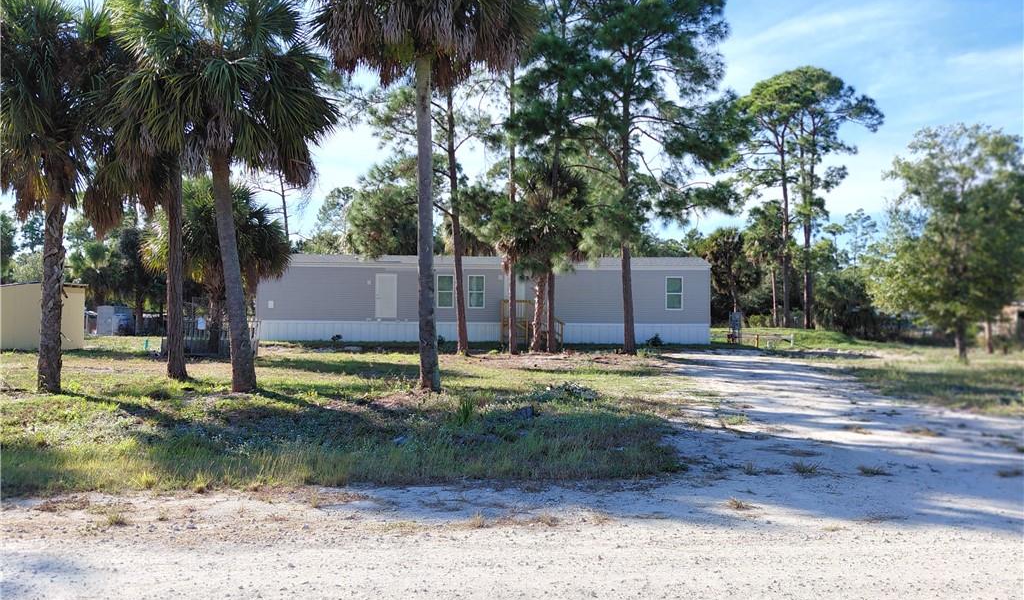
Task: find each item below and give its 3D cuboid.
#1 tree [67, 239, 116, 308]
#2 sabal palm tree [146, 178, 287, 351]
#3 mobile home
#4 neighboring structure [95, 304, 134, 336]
[{"bbox_3d":[-24.451,-0.843,43.000,2.900,5.400,2.900,0,0,0],"label":"tree"},{"bbox_3d":[-10.144,-1.180,25.300,4.900,6.100,4.800,0,0,0],"label":"sabal palm tree"},{"bbox_3d":[-1.220,-0.090,36.000,20.600,4.100,4.700,0,0,0],"label":"mobile home"},{"bbox_3d":[-21.662,1.117,40.300,2.200,1.750,2.200,0,0,0],"label":"neighboring structure"}]

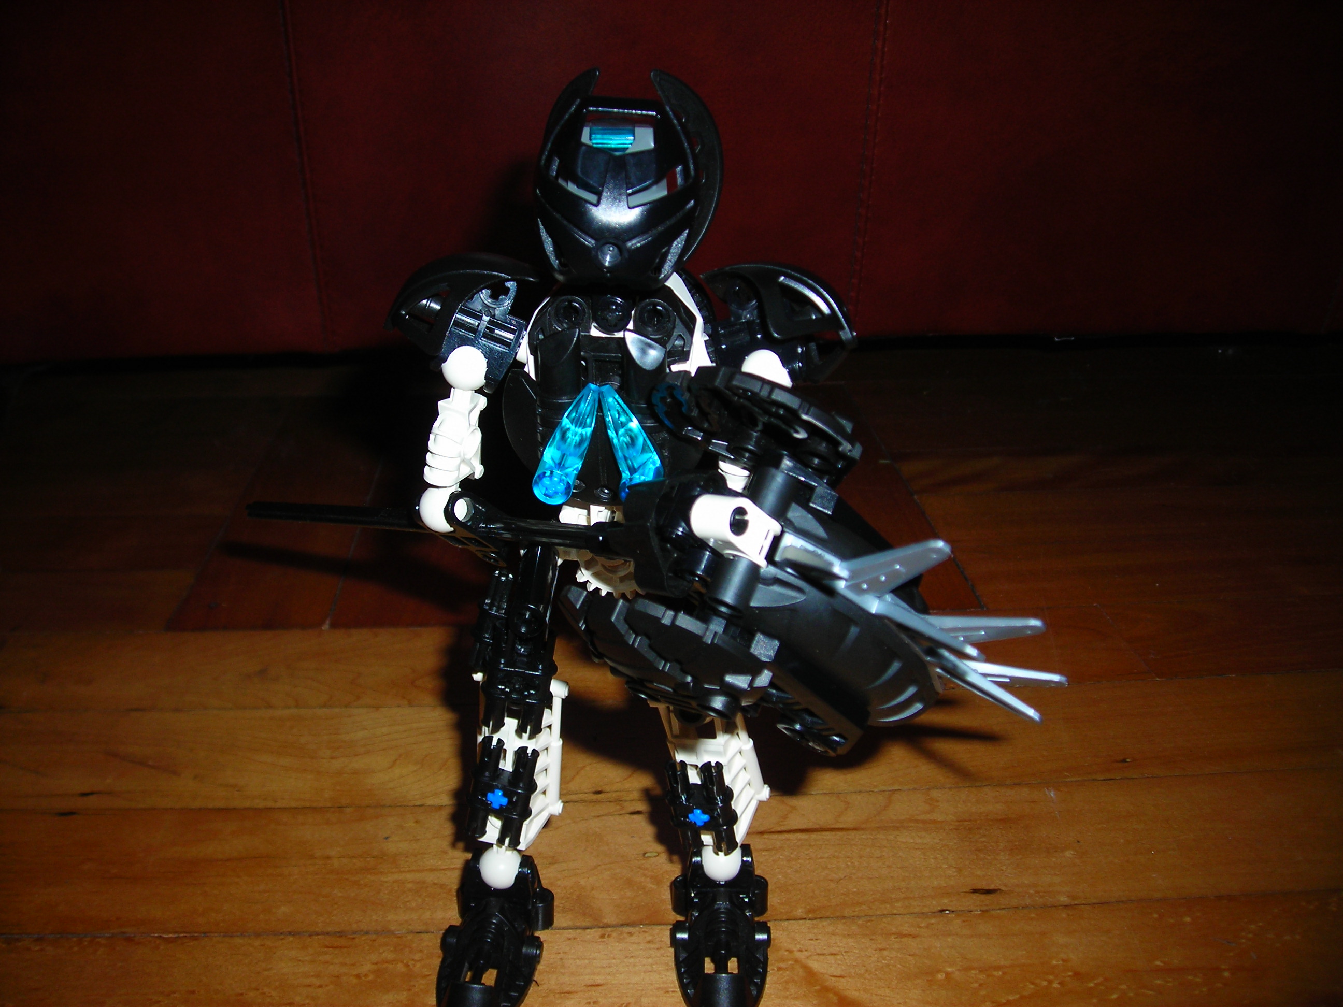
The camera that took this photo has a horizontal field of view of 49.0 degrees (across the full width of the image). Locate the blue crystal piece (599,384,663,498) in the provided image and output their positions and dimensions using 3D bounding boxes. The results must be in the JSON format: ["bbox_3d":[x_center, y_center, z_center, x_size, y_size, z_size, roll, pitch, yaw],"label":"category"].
[{"bbox_3d":[-0.010,-0.015,0.311,0.009,0.009,0.035,-9,39,-11],"label":"blue crystal piece"}]

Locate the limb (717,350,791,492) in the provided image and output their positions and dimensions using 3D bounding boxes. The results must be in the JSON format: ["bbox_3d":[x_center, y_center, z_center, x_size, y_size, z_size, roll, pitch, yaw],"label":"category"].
[{"bbox_3d":[0.018,-0.016,0.341,0.012,0.042,0.013,13,0,-6],"label":"limb"}]

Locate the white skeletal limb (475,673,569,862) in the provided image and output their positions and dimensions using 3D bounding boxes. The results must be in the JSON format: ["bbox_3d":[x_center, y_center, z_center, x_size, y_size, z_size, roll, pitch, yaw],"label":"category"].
[{"bbox_3d":[-0.036,0.064,0.348,0.021,0.052,0.017,10,8,17],"label":"white skeletal limb"}]

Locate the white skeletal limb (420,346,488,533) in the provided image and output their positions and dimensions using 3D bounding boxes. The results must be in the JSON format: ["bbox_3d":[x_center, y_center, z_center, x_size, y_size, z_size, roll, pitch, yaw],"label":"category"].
[{"bbox_3d":[-0.049,-0.015,0.335,0.012,0.042,0.013,9,0,21],"label":"white skeletal limb"}]

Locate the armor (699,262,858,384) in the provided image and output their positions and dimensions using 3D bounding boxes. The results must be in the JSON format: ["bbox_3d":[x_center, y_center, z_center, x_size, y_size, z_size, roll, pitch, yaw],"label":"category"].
[{"bbox_3d":[0.025,-0.043,0.349,0.034,0.028,0.027,-1,9,-7],"label":"armor"}]

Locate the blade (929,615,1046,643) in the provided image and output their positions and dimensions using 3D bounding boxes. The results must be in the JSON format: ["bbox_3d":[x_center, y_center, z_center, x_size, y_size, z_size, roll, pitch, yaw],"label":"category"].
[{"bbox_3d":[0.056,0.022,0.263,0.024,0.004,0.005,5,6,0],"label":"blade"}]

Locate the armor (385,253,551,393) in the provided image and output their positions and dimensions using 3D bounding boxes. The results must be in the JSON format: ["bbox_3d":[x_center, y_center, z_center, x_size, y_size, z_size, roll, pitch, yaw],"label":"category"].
[{"bbox_3d":[-0.047,-0.043,0.343,0.035,0.030,0.027,1,9,7],"label":"armor"}]

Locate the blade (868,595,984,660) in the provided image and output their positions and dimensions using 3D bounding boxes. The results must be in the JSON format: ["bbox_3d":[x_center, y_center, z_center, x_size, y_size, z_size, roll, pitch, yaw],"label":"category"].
[{"bbox_3d":[0.045,0.022,0.258,0.024,0.004,0.006,28,0,0],"label":"blade"}]

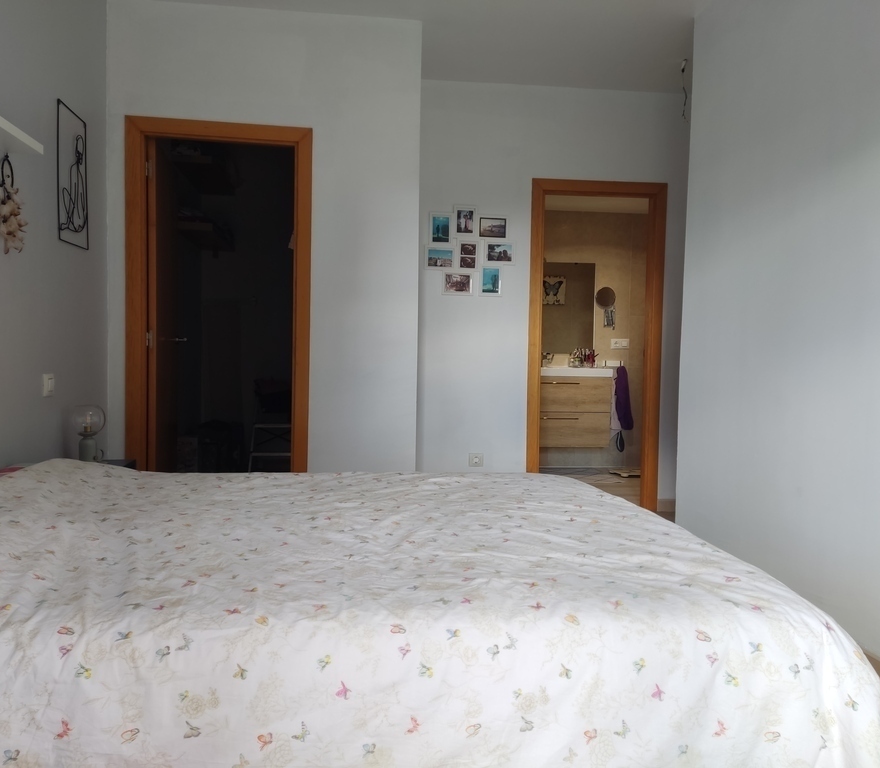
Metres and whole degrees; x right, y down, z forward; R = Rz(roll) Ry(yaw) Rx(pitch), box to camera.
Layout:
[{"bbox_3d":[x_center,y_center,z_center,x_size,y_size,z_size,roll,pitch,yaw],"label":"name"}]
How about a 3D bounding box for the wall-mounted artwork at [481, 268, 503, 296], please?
[{"bbox_3d":[0.309,-0.621,4.480,0.142,0.181,0.020,1,3,-8],"label":"wall-mounted artwork"}]

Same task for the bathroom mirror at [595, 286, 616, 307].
[{"bbox_3d":[1.401,-0.731,6.252,0.189,0.185,0.030,1,3,-8],"label":"bathroom mirror"}]

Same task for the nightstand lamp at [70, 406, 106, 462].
[{"bbox_3d":[-1.345,0.198,2.840,0.120,0.235,0.120,1,3,-8],"label":"nightstand lamp"}]

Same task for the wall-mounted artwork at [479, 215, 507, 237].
[{"bbox_3d":[0.317,-0.942,4.450,0.177,0.137,0.022,1,3,-8],"label":"wall-mounted artwork"}]

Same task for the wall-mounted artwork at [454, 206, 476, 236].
[{"bbox_3d":[0.153,-0.976,4.425,0.137,0.191,0.022,1,3,-8],"label":"wall-mounted artwork"}]

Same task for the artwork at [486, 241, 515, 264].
[{"bbox_3d":[0.367,-0.792,4.464,0.178,0.146,0.022,1,3,-8],"label":"artwork"}]

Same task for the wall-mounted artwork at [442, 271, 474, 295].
[{"bbox_3d":[0.111,-0.607,4.453,0.195,0.145,0.020,1,3,-8],"label":"wall-mounted artwork"}]

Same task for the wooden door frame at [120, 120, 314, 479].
[{"bbox_3d":[-1.056,-0.208,3.576,0.850,2.058,0.118,1,3,-8],"label":"wooden door frame"}]

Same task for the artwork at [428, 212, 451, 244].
[{"bbox_3d":[-0.001,-0.928,4.422,0.134,0.193,0.020,1,3,-8],"label":"artwork"}]

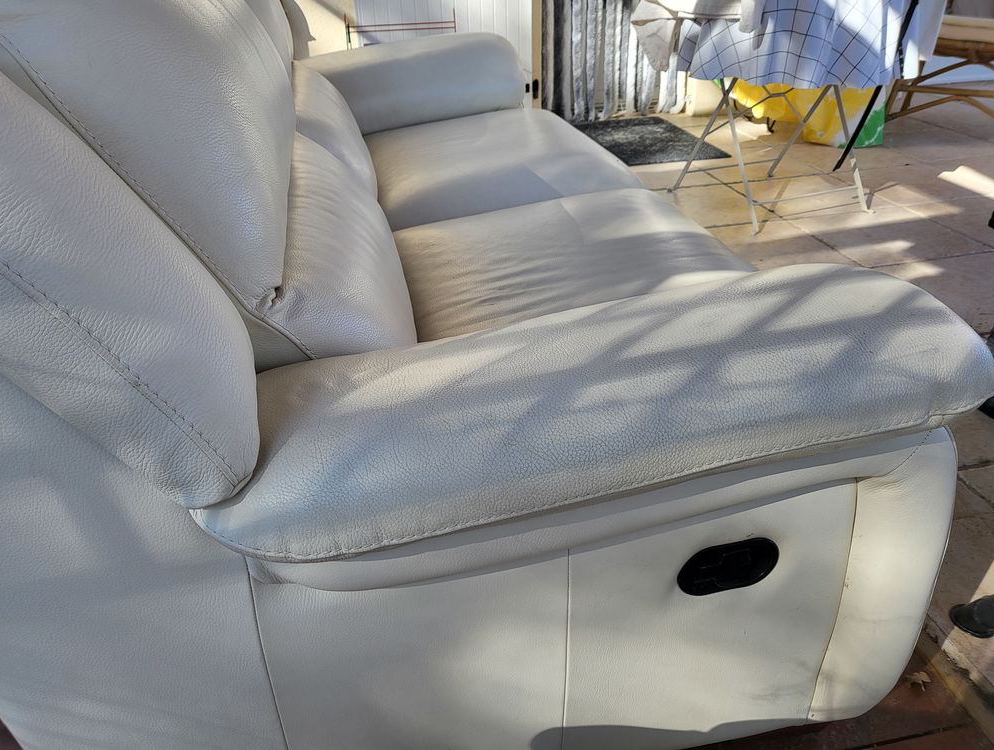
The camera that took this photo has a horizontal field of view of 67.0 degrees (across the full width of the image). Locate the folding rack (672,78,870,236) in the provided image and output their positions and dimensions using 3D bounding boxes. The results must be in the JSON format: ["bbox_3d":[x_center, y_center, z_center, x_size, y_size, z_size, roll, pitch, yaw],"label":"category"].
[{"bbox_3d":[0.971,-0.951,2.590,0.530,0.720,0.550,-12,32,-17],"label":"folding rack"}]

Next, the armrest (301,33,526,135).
[{"bbox_3d":[-0.271,-0.859,2.205,0.700,0.240,0.270,-8,31,-10],"label":"armrest"}]

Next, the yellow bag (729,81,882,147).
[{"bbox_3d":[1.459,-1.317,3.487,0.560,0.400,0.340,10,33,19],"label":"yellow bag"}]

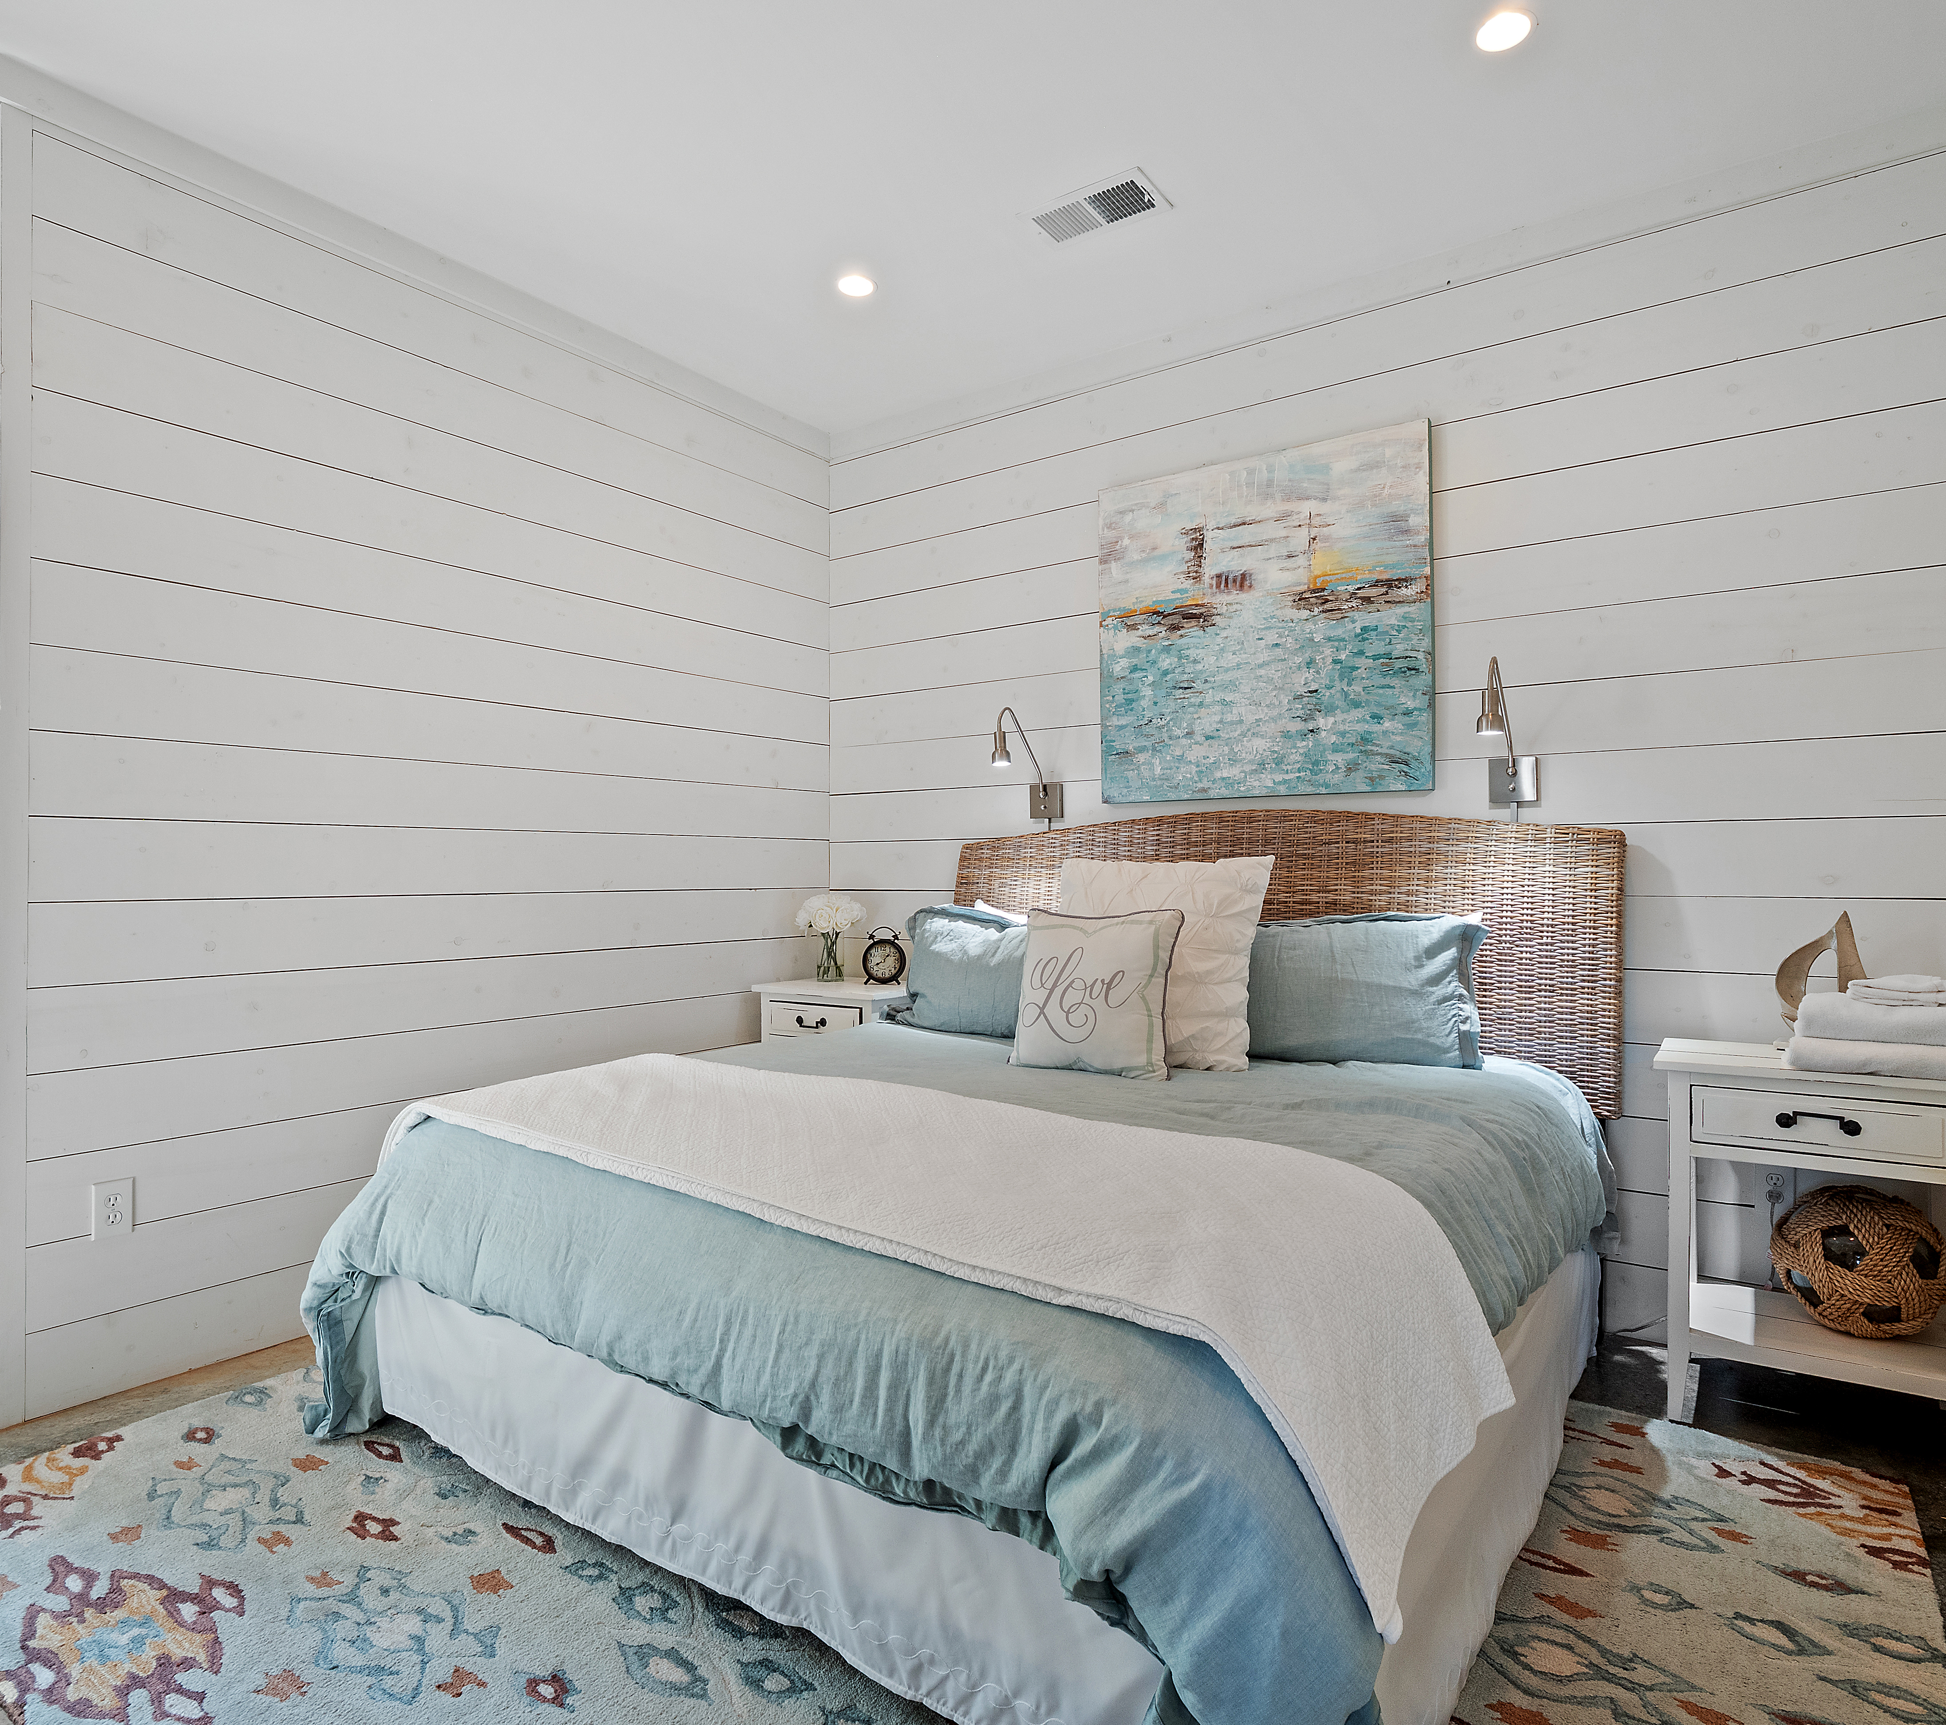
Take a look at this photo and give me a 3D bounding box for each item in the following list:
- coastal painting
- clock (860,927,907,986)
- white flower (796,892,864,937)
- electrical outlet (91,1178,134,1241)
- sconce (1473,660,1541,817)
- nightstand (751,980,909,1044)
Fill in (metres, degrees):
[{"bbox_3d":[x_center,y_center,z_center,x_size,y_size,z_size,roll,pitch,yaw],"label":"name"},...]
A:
[{"bbox_3d":[0.842,-0.698,3.180,1.005,1.010,0.040,0,-1,34],"label":"coastal painting"},{"bbox_3d":[-0.318,0.336,3.825,0.155,0.200,0.075,0,-1,7],"label":"clock"},{"bbox_3d":[-0.530,0.190,3.944,0.245,0.155,0.220,0,-1,34],"label":"white flower"},{"bbox_3d":[-1.914,0.773,2.370,0.010,0.118,0.074,-1,-1,38],"label":"electrical outlet"},{"bbox_3d":[1.339,-0.325,2.685,0.120,0.360,0.310,0,-1,34],"label":"sconce"},{"bbox_3d":[-0.448,0.815,3.756,0.540,0.757,0.390,0,-1,34],"label":"nightstand"}]

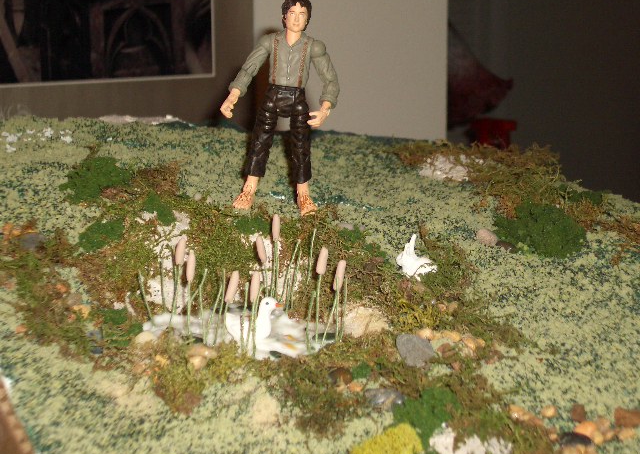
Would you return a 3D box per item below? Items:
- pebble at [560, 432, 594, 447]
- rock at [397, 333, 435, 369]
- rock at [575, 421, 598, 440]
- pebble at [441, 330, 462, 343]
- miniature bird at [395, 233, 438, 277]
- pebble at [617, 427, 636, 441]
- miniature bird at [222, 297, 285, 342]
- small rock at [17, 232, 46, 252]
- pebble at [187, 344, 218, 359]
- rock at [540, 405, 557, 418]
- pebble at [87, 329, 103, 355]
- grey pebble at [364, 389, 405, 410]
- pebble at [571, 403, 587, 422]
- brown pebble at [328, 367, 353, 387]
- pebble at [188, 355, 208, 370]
[{"bbox_3d":[0.103,0.086,0.551,0.013,0.006,0.011,0,10,0],"label":"pebble"},{"bbox_3d":[0.041,0.053,0.584,0.017,0.014,0.011,0,14,0],"label":"rock"},{"bbox_3d":[0.109,0.083,0.561,0.010,0.007,0.008,0,10,0],"label":"rock"},{"bbox_3d":[0.057,0.048,0.595,0.009,0.006,0.007,0,14,0],"label":"pebble"},{"bbox_3d":[0.049,0.014,0.695,0.020,0.022,0.014,-4,11,-23],"label":"miniature bird"},{"bbox_3d":[0.126,0.085,0.561,0.008,0.006,0.007,0,10,0],"label":"pebble"},{"bbox_3d":[-0.029,0.041,0.597,0.025,0.020,0.013,2,15,8],"label":"miniature bird"},{"bbox_3d":[-0.146,0.007,0.691,0.015,0.010,0.013,0,10,0],"label":"small rock"},{"bbox_3d":[-0.050,0.053,0.575,0.013,0.006,0.009,0,14,0],"label":"pebble"},{"bbox_3d":[0.089,0.072,0.535,0.006,0.004,0.006,0,14,0],"label":"rock"},{"bbox_3d":[-0.097,0.050,0.590,0.007,0.009,0.008,0,14,0],"label":"pebble"},{"bbox_3d":[0.026,0.068,0.545,0.016,0.008,0.011,0,14,0],"label":"grey pebble"},{"bbox_3d":[0.109,0.078,0.576,0.007,0.007,0.007,0,10,0],"label":"pebble"},{"bbox_3d":[0.009,0.066,0.598,0.010,0.009,0.009,0,10,0],"label":"brown pebble"},{"bbox_3d":[-0.055,0.060,0.611,0.008,0.006,0.007,0,10,0],"label":"pebble"}]

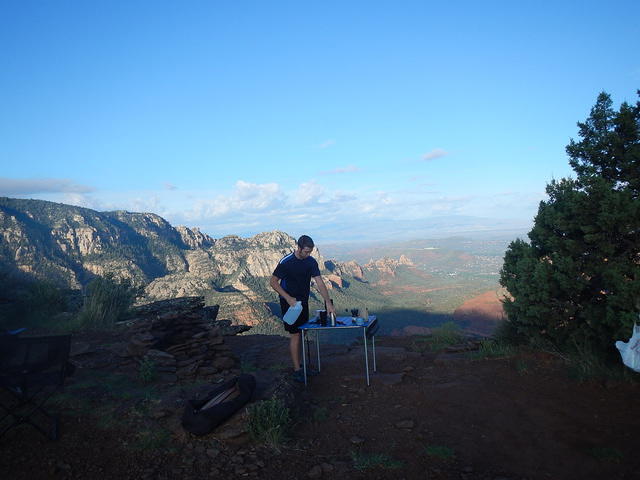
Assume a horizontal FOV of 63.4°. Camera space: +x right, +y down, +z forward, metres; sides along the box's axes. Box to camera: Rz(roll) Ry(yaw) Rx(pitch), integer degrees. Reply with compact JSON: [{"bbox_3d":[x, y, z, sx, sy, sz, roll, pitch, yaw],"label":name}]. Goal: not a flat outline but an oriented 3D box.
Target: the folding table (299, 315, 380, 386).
[{"bbox_3d":[0.247,1.352,6.350,0.820,0.695,0.770,-3,1,14],"label":"folding table"}]

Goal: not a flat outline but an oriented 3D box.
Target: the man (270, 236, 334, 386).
[{"bbox_3d":[-0.205,0.835,6.330,0.530,1.770,0.630,-4,1,-37],"label":"man"}]

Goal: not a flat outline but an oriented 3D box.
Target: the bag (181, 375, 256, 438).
[{"bbox_3d":[-0.996,1.645,5.221,0.340,0.260,0.920,-3,1,21],"label":"bag"}]

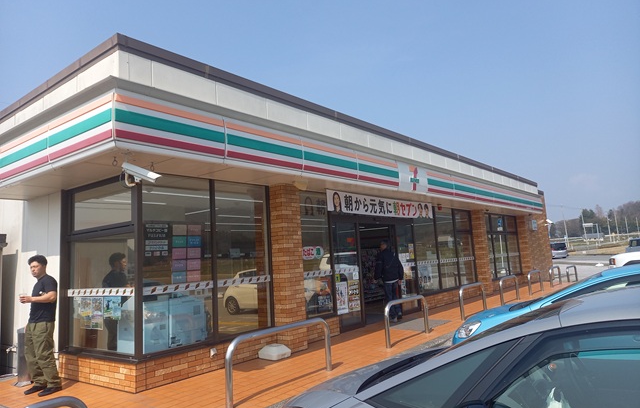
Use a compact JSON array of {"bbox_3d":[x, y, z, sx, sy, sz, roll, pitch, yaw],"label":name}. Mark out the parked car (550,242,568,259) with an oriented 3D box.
[{"bbox_3d":[25.292,4.903,49.049,1.700,1.750,4.400,-7,-8,27],"label":"parked car"}]

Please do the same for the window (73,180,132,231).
[{"bbox_3d":[-3.003,0.050,6.339,1.560,0.531,0.060,-9,-8,37],"label":"window"}]

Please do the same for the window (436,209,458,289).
[{"bbox_3d":[3.697,1.267,13.406,0.080,2.276,1.293,-9,-8,37],"label":"window"}]

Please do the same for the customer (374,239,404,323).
[{"bbox_3d":[1.548,1.690,10.261,0.560,1.780,0.420,0,-8,-27],"label":"customer"}]

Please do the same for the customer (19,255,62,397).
[{"bbox_3d":[-3.574,1.509,5.929,0.480,1.755,0.480,-9,-9,38],"label":"customer"}]

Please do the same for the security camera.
[{"bbox_3d":[-1.933,-0.330,5.000,0.430,0.160,0.130,23,-18,-23],"label":"security camera"}]

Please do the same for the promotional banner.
[{"bbox_3d":[1.553,0.063,10.299,0.040,0.398,4.586,-9,-8,37],"label":"promotional banner"}]

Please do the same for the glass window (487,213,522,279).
[{"bbox_3d":[7.045,1.605,17.699,0.100,2.378,4.409,-9,-8,37],"label":"glass window"}]

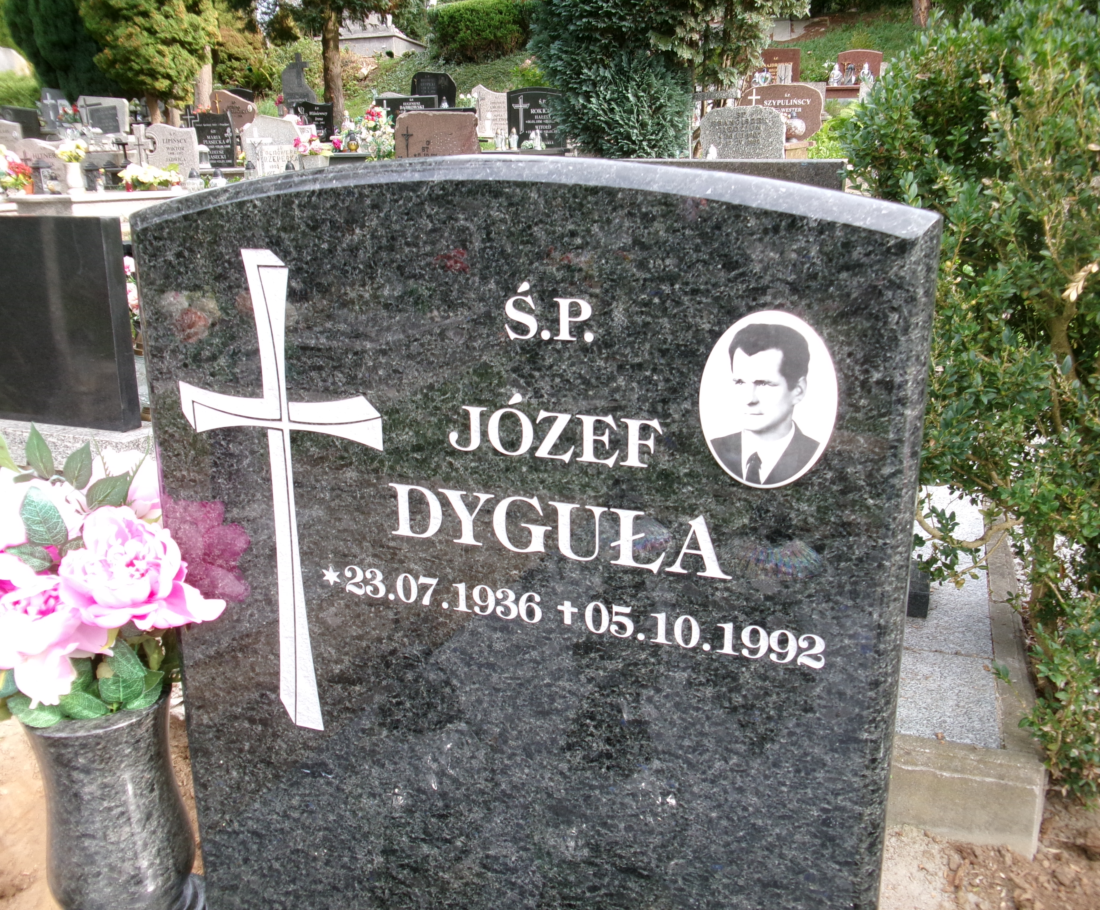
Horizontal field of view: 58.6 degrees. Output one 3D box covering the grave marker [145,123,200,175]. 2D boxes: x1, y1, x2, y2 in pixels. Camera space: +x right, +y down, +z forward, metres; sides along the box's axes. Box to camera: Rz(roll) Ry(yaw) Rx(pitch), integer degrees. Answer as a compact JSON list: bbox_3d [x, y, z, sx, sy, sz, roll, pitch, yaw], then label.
[{"bbox_3d":[-3.977,-3.154,10.340,0.590,0.660,0.090,6,16,21],"label":"grave marker"}]

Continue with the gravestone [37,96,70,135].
[{"bbox_3d":[-7.333,-5.089,14.546,0.500,0.620,0.100,-5,16,-17],"label":"gravestone"}]

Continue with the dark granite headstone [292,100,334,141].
[{"bbox_3d":[-3.431,-4.825,14.242,0.590,0.600,0.090,4,15,14],"label":"dark granite headstone"}]

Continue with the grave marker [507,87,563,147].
[{"bbox_3d":[-0.146,-3.720,10.842,0.660,0.670,0.090,3,15,14],"label":"grave marker"}]

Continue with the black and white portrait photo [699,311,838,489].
[{"bbox_3d":[0.142,-0.035,0.643,0.090,0.120,0.008,5,16,20],"label":"black and white portrait photo"}]

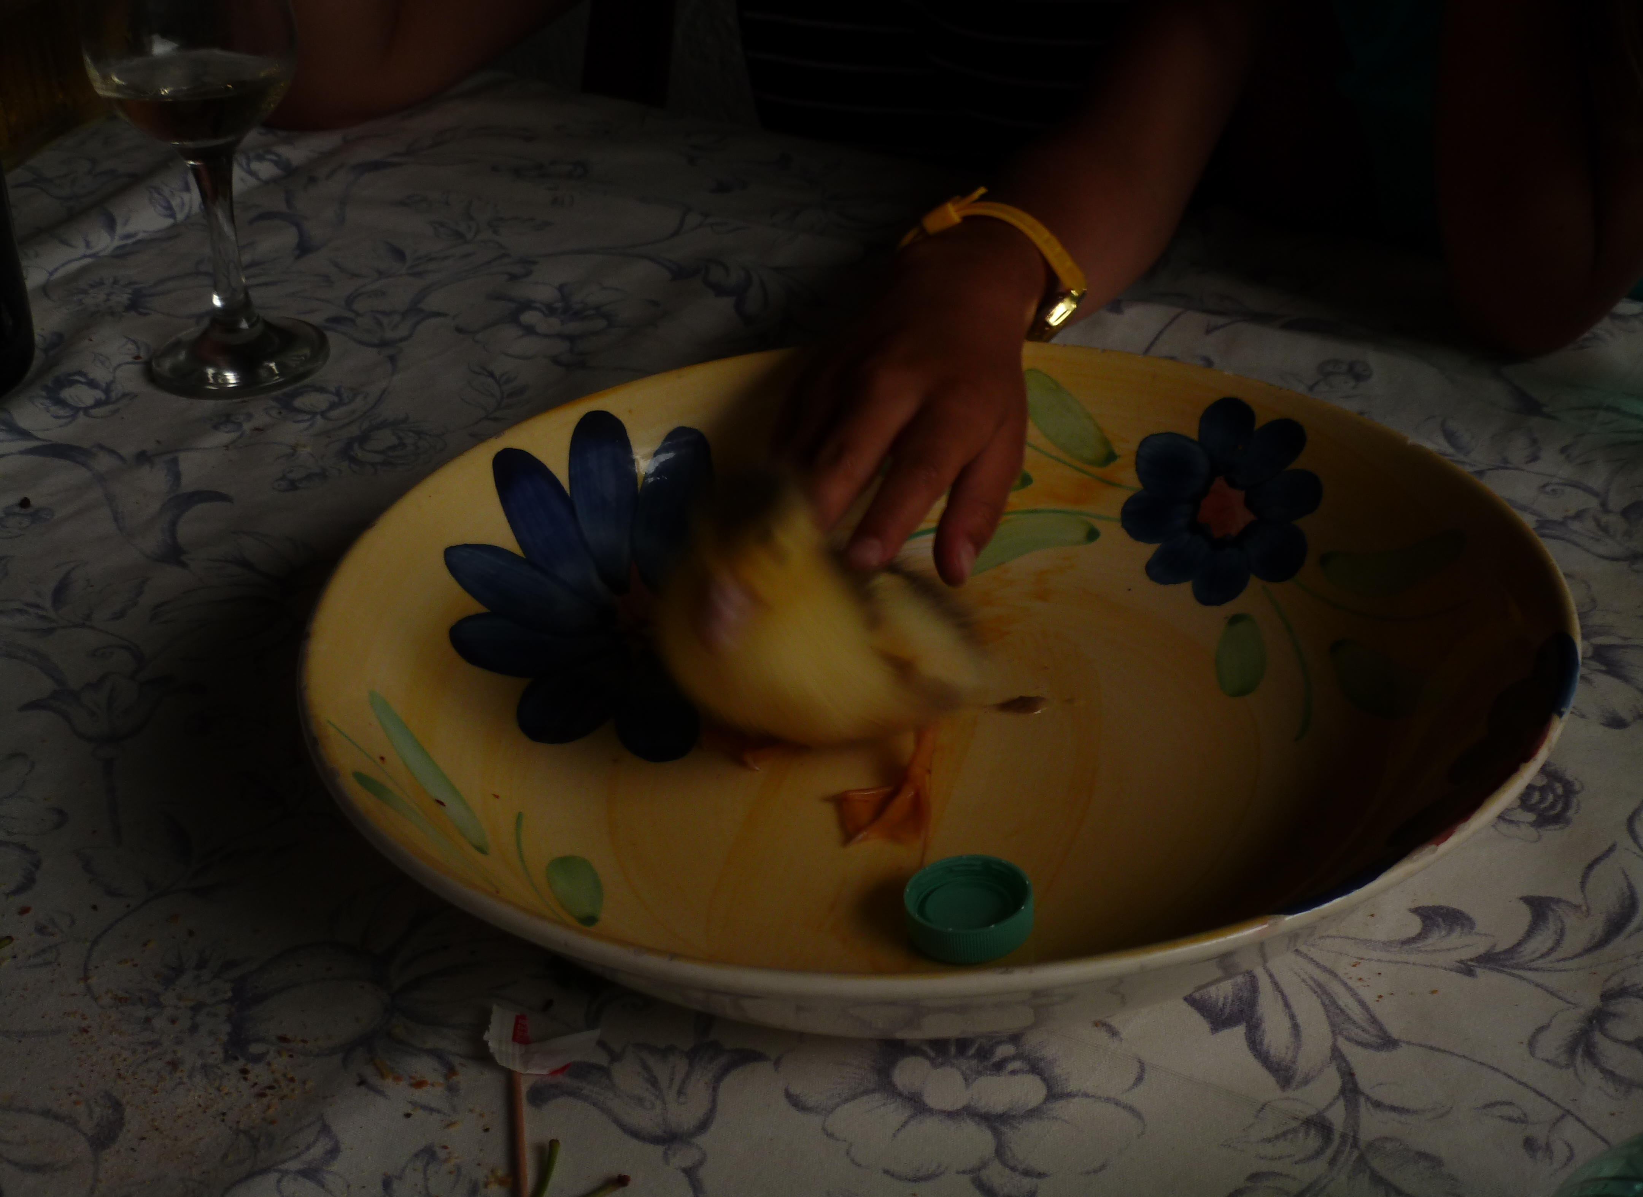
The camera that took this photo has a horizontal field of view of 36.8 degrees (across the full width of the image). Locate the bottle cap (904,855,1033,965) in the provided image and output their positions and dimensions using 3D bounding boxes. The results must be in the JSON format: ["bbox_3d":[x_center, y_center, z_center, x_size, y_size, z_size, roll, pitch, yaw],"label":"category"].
[{"bbox_3d":[0.036,0.076,0.600,0.031,0.010,0.031,-4,30,2],"label":"bottle cap"}]

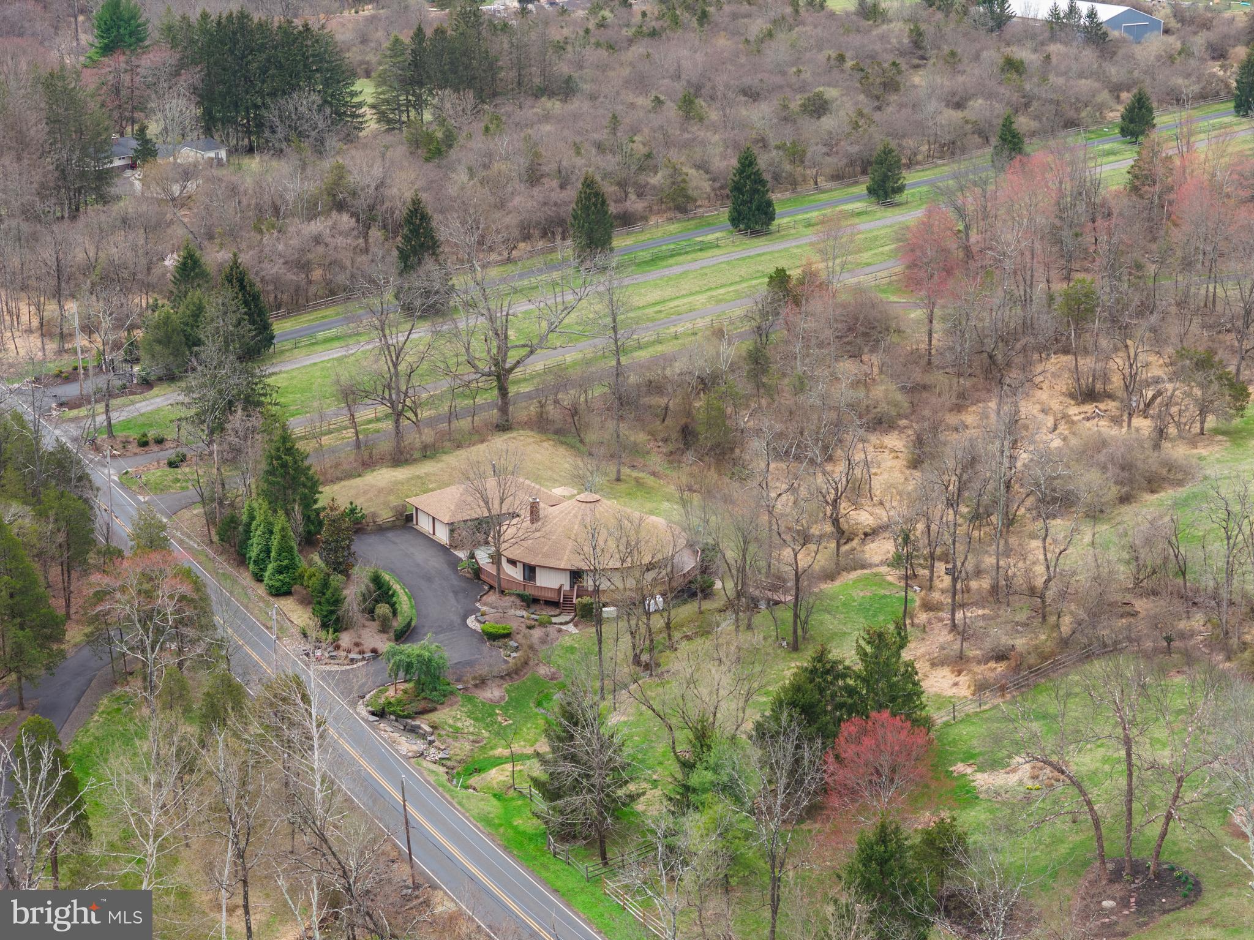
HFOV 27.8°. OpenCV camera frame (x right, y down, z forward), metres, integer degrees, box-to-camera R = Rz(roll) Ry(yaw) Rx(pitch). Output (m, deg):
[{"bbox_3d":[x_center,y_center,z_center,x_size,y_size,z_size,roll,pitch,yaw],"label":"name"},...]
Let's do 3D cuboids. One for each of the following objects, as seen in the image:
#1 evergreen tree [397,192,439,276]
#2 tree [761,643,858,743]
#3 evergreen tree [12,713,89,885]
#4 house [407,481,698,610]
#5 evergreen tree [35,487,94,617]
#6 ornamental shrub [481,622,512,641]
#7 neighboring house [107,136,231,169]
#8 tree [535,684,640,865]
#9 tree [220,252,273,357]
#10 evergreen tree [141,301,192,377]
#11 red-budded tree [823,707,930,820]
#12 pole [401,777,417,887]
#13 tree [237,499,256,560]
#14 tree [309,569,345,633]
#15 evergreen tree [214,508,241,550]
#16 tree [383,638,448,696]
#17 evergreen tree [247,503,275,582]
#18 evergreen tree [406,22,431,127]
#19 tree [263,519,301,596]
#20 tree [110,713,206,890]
[{"bbox_3d":[-27.260,-28.720,335.970,7.000,16.000,7.000,0,17,0],"label":"evergreen tree"},{"bbox_3d":[13.990,18.410,190.410,7.500,11.300,7.300,0,17,0],"label":"tree"},{"bbox_3d":[-39.392,22.759,172.179,5.320,13.170,5.320,-4,17,-13],"label":"evergreen tree"},{"bbox_3d":[-6.711,4.492,241.663,20.260,8.100,31.910,-10,19,-30],"label":"house"},{"bbox_3d":[-49.984,7.391,224.933,5.300,12.200,5.300,-4,17,-13],"label":"evergreen tree"},{"bbox_3d":[-11.950,14.850,233.180,2.890,1.000,2.200,0,17,0],"label":"ornamental shrub"},{"bbox_3d":[-82.052,-56.651,449.683,21.500,5.300,12.000,-9,19,-29],"label":"neighboring house"},{"bbox_3d":[-3.020,20.860,182.350,8.000,12.000,7.700,0,17,0],"label":"tree"},{"bbox_3d":[-48.060,-20.820,314.230,7.200,12.600,7.200,0,17,0],"label":"tree"},{"bbox_3d":[-56.100,-15.898,307.863,6.430,9.000,6.430,-3,17,-10],"label":"evergreen tree"},{"bbox_3d":[18.330,21.360,185.170,8.000,8.500,7.600,0,17,0],"label":"red-budded tree"},{"bbox_3d":[-15.940,26.380,184.740,0.320,8.880,0.320,-3,17,1],"label":"pole"},{"bbox_3d":[-35.790,5.300,239.350,2.300,6.000,2.300,0,17,0],"label":"tree"},{"bbox_3d":[-26.280,11.354,223.235,3.190,5.580,3.190,-2,17,-7],"label":"tree"},{"bbox_3d":[-38.510,5.642,245.160,2.560,3.890,2.560,-3,17,-9],"label":"evergreen tree"},{"bbox_3d":[-17.530,16.040,209.860,5.400,4.400,5.000,0,17,0],"label":"tree"},{"bbox_3d":[-35.820,6.680,248.190,2.880,7.980,2.880,0,17,0],"label":"evergreen tree"},{"bbox_3d":[-39.190,-74.960,481.230,4.900,19.400,4.900,0,17,0],"label":"evergreen tree"},{"bbox_3d":[-33.280,7.960,244.650,3.690,7.580,3.690,0,17,0],"label":"tree"},{"bbox_3d":[-33.230,24.190,179.720,6.810,14.970,6.810,0,17,0],"label":"tree"}]

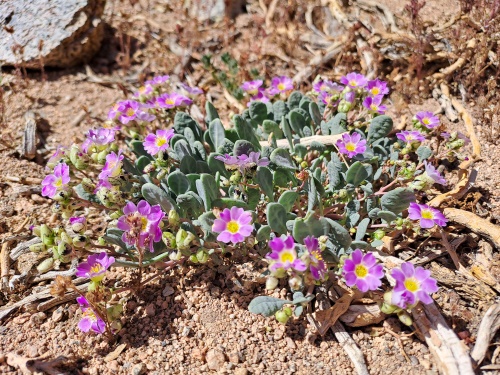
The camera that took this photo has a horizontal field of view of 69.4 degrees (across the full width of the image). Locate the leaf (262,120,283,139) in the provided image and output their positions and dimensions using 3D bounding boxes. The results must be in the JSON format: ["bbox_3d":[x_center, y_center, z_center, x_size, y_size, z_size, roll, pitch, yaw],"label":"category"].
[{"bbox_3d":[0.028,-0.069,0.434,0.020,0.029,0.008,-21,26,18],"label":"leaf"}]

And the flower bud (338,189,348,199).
[{"bbox_3d":[0.082,0.005,0.318,0.009,0.009,0.009,8,29,15],"label":"flower bud"}]

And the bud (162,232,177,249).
[{"bbox_3d":[-0.066,0.044,0.297,0.011,0.014,0.011,-13,31,7],"label":"bud"}]

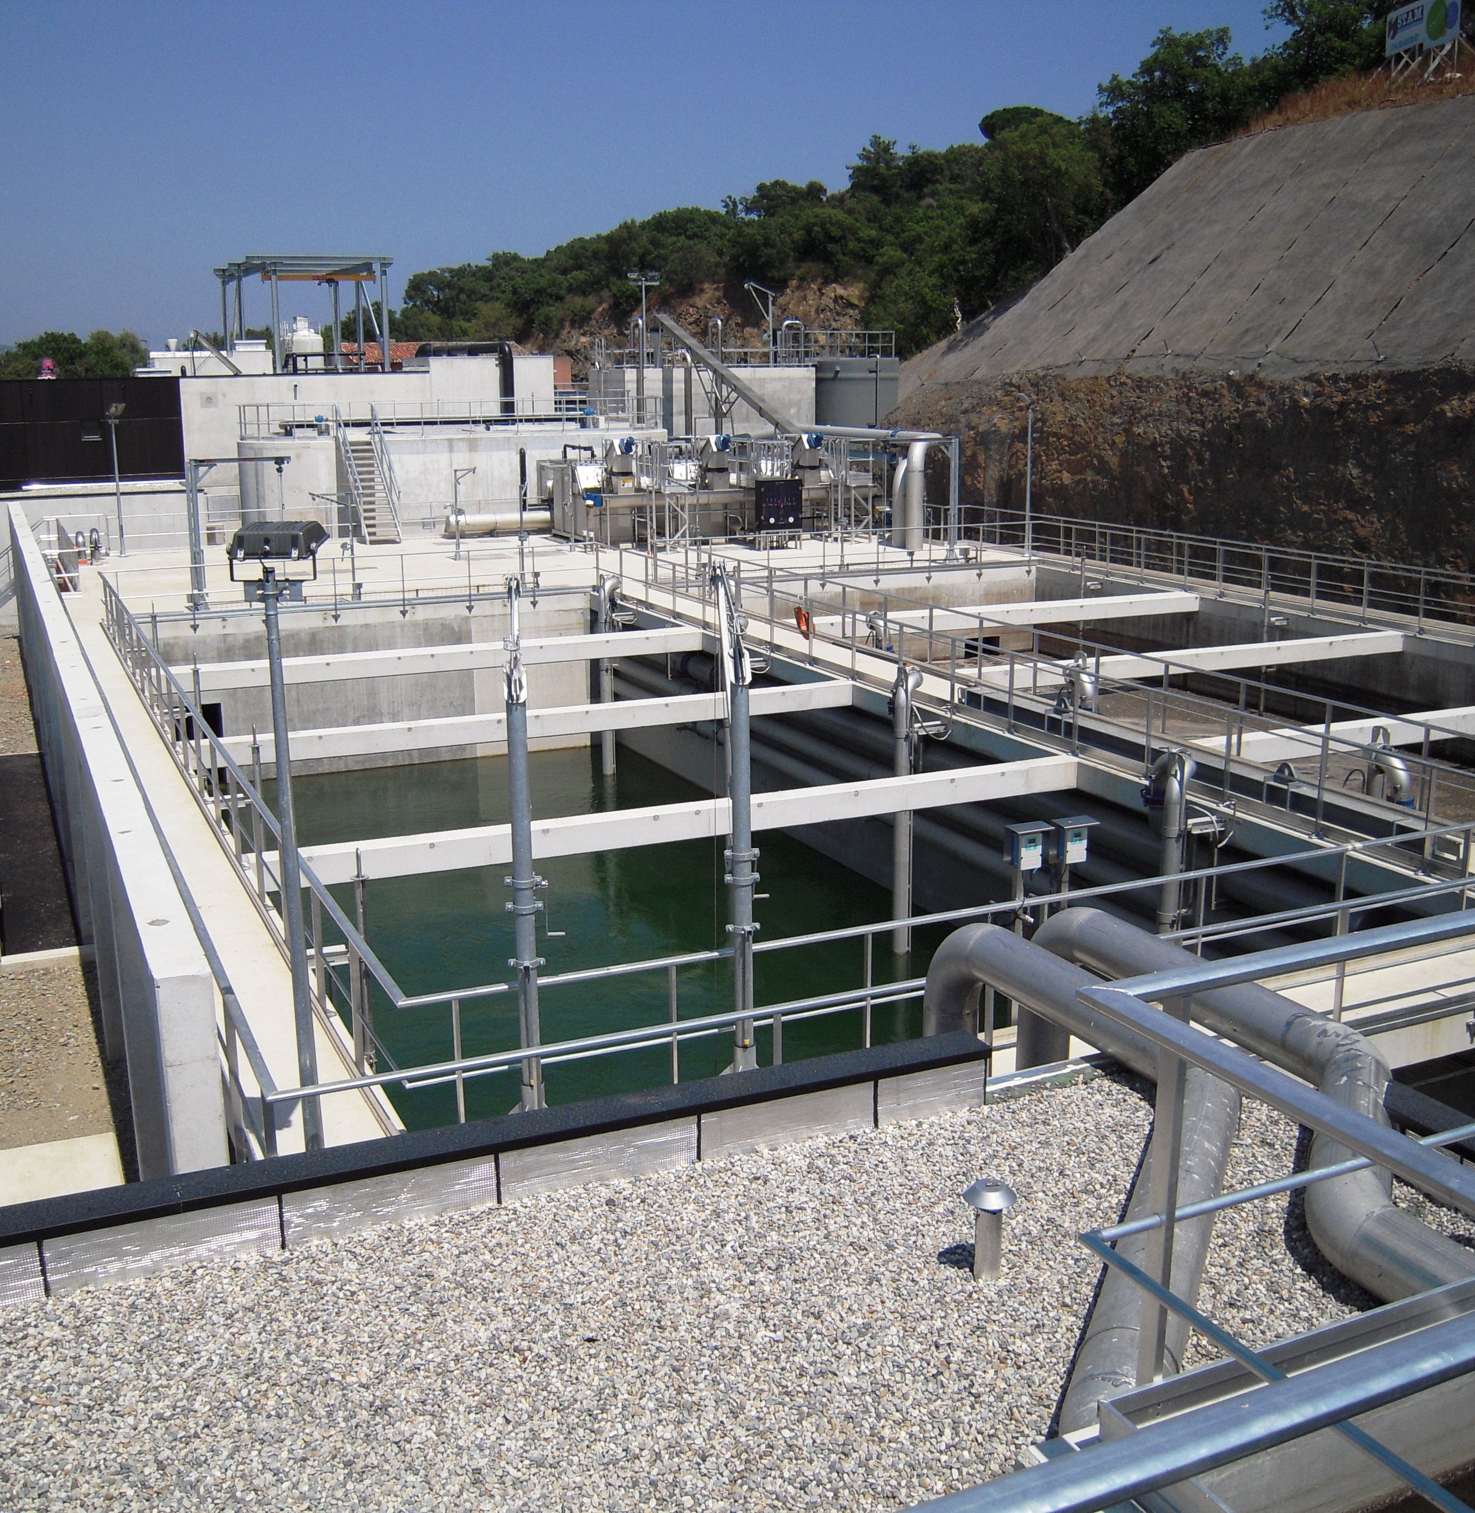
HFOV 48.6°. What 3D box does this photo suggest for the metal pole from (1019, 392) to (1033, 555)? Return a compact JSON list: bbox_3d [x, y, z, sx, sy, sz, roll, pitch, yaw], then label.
[{"bbox_3d":[8.189,-7.963,46.190,0.340,4.540,0.220,-6,15,-24],"label":"metal pole"}]

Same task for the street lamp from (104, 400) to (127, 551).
[{"bbox_3d":[-18.240,-8.095,47.875,0.520,4.400,0.380,-6,15,-24],"label":"street lamp"}]

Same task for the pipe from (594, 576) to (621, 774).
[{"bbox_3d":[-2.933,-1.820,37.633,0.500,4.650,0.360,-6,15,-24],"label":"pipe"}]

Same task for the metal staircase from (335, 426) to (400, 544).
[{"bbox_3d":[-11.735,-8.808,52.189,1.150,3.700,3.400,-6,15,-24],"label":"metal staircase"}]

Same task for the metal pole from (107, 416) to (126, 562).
[{"bbox_3d":[-18.280,-7.921,48.009,0.160,4.000,0.160,-6,15,-24],"label":"metal pole"}]

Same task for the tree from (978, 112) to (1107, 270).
[{"bbox_3d":[12.869,-23.843,68.861,5.400,6.800,5.200,0,13,0],"label":"tree"}]

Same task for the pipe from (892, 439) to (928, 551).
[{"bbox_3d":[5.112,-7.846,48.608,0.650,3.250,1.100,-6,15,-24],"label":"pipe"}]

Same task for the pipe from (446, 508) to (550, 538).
[{"bbox_3d":[-7.879,-7.801,54.018,3.600,0.700,0.700,-6,15,-24],"label":"pipe"}]

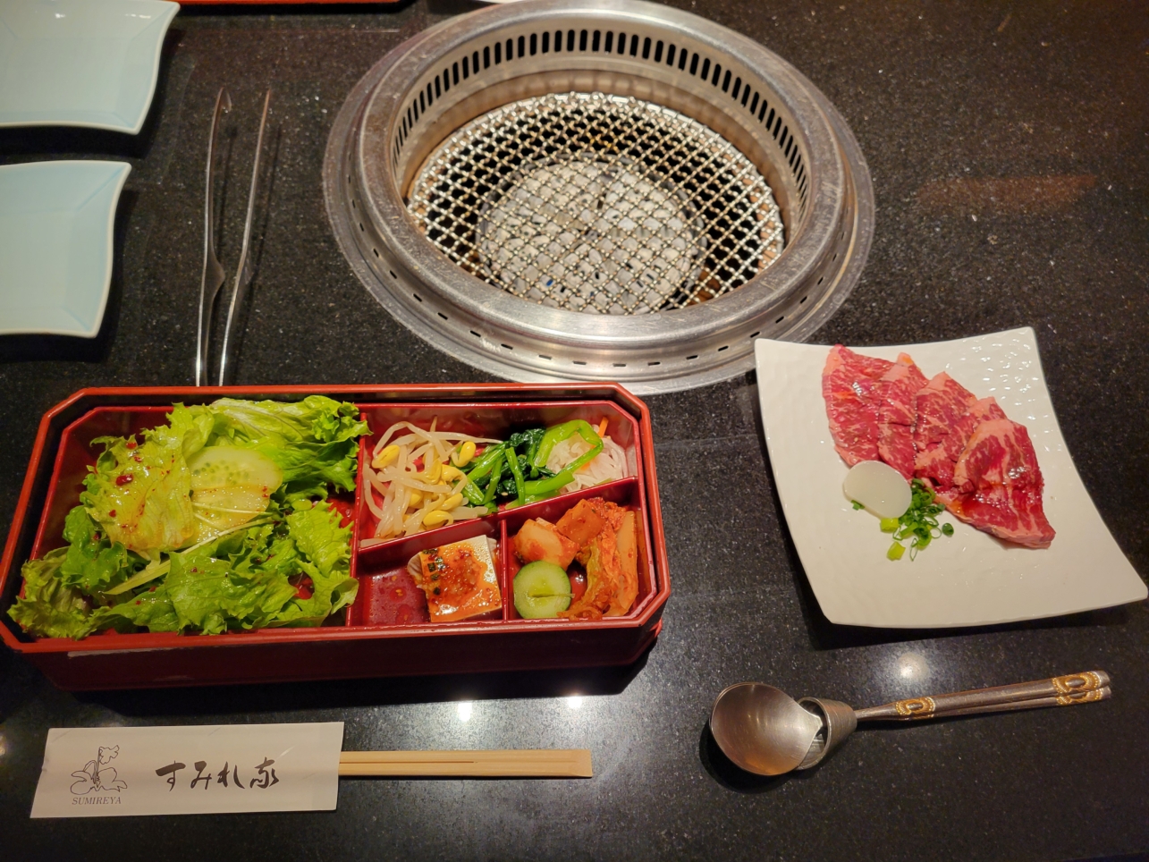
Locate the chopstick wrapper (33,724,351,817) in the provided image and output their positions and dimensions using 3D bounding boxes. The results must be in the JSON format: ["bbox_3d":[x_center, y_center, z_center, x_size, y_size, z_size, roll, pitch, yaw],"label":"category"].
[{"bbox_3d":[-0.165,0.146,0.373,0.128,0.007,0.036,0,61,-4],"label":"chopstick wrapper"}]

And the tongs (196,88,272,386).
[{"bbox_3d":[-0.199,-0.107,0.499,0.030,0.030,0.233,-2,61,-5],"label":"tongs"}]

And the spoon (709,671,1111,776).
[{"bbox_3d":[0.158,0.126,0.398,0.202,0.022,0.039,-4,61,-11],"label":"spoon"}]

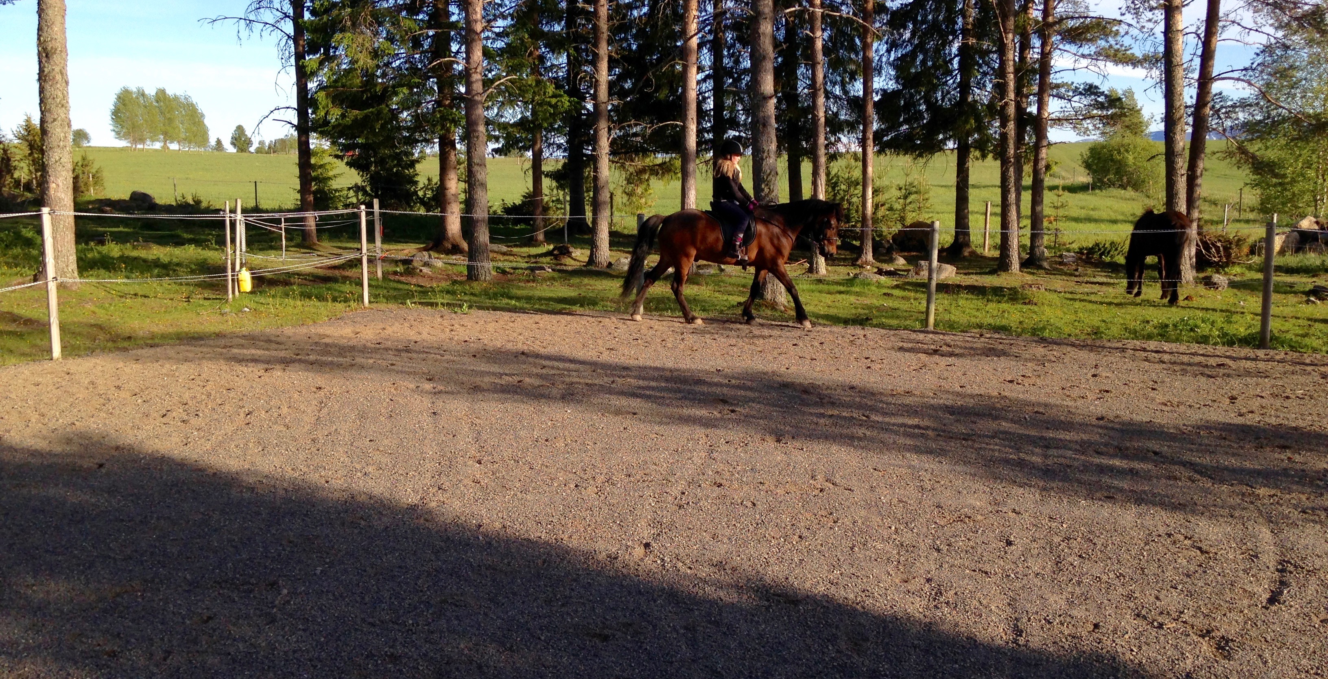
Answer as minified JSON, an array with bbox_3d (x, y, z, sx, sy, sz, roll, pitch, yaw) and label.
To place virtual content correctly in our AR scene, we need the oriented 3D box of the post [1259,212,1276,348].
[{"bbox_3d":[6.203,-0.573,13.000,0.092,1.344,0.092,3,7,27],"label":"post"}]

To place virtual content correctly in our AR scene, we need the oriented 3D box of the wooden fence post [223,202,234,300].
[{"bbox_3d":[-6.289,-1.273,18.300,0.055,1.445,0.055,0,6,0],"label":"wooden fence post"}]

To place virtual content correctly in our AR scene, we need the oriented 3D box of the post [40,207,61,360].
[{"bbox_3d":[-5.756,-0.522,11.900,0.077,1.422,0.077,-1,7,-10],"label":"post"}]

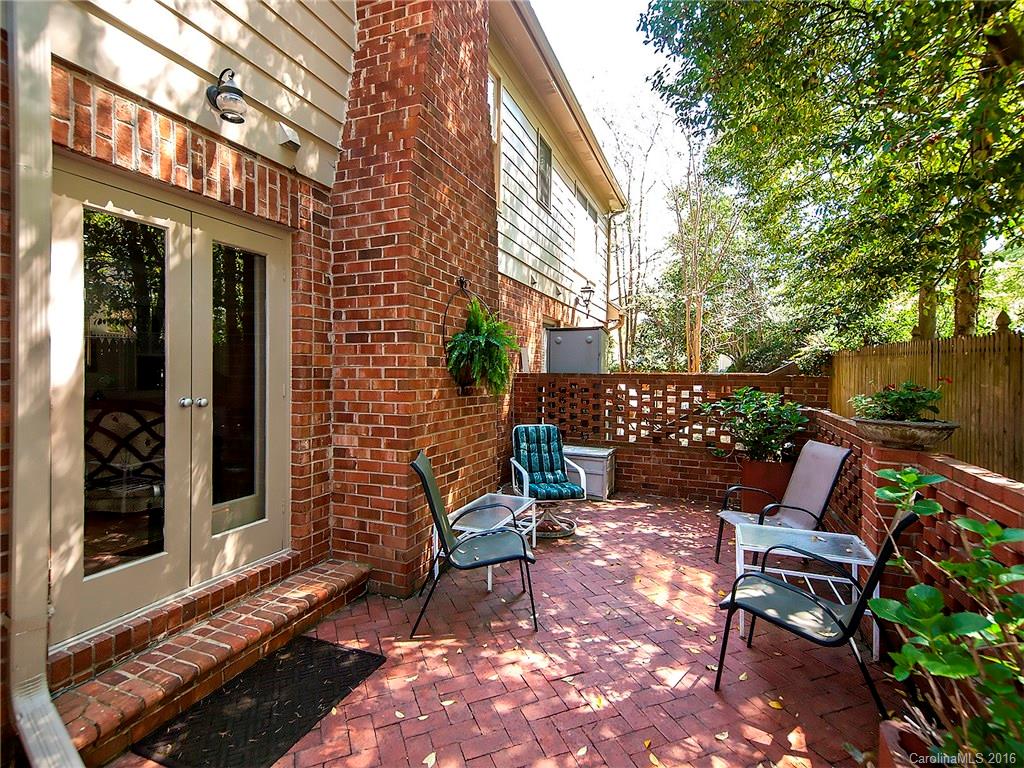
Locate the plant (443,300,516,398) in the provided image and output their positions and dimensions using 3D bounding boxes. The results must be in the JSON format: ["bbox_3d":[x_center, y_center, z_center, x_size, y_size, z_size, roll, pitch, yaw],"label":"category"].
[{"bbox_3d":[-0.213,-0.262,3.482,0.520,0.700,0.540,1,1,0],"label":"plant"}]

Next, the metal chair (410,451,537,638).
[{"bbox_3d":[-0.228,0.924,2.909,0.740,0.970,0.560,0,1,-7],"label":"metal chair"}]

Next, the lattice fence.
[{"bbox_3d":[1.709,0.319,5.791,3.610,0.880,0.140,1,1,23],"label":"lattice fence"}]

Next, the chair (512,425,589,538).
[{"bbox_3d":[0.328,0.902,4.534,0.620,0.960,0.700,0,1,-13],"label":"chair"}]

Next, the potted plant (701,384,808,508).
[{"bbox_3d":[2.507,0.703,4.957,1.050,1.380,0.880,1,1,23],"label":"potted plant"}]

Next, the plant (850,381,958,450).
[{"bbox_3d":[2.041,0.149,2.485,0.440,0.360,0.440,1,1,23],"label":"plant"}]

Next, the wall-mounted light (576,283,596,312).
[{"bbox_3d":[1.427,-1.720,9.278,0.360,0.620,0.270,1,1,23],"label":"wall-mounted light"}]

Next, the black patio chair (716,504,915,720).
[{"bbox_3d":[1.385,0.955,2.143,0.740,0.970,0.560,2,2,43],"label":"black patio chair"}]

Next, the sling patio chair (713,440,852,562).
[{"bbox_3d":[1.996,0.933,3.508,0.740,0.970,0.560,1,1,-1],"label":"sling patio chair"}]

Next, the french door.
[{"bbox_3d":[-1.720,0.080,2.531,0.120,2.050,1.230,1,1,23],"label":"french door"}]

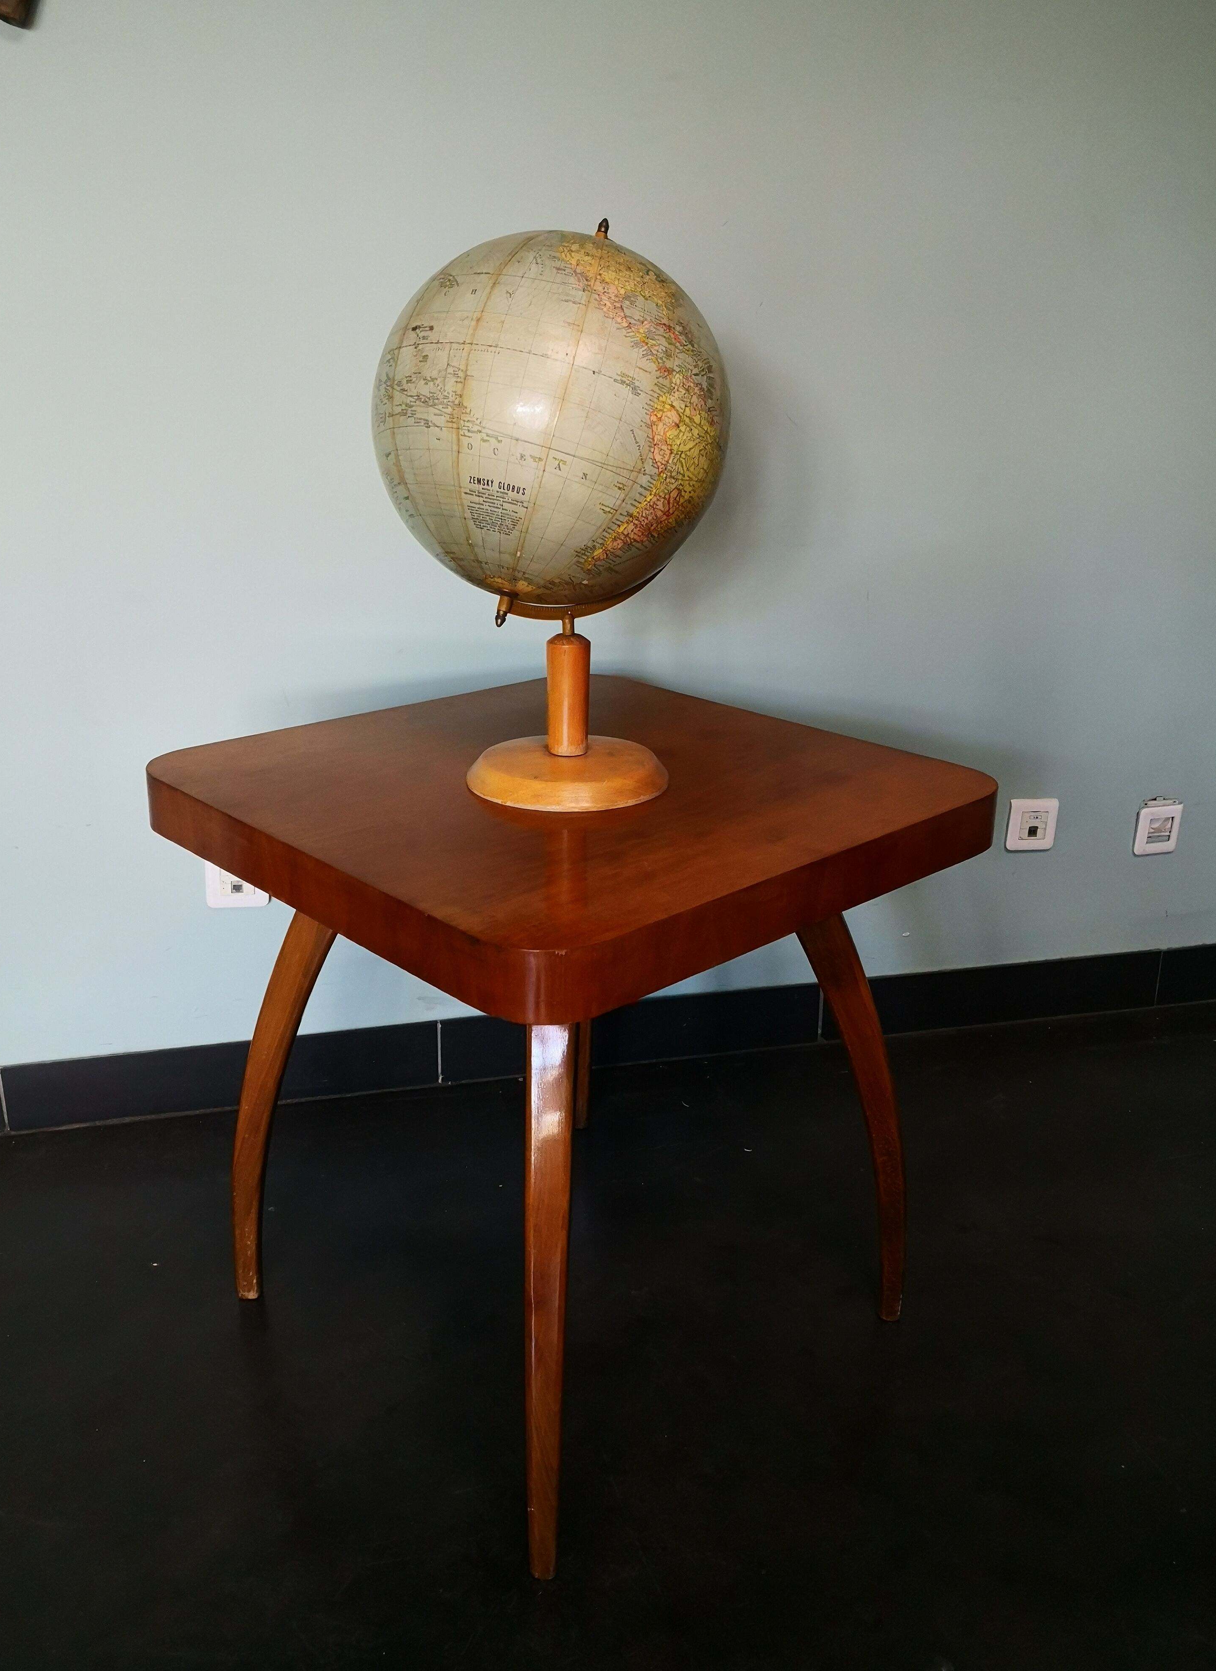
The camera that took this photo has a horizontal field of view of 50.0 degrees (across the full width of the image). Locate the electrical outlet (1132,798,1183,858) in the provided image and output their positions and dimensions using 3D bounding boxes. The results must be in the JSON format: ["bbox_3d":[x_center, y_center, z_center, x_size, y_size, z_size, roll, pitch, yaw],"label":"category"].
[{"bbox_3d":[0.884,-0.015,2.089,0.080,0.096,0.020,-4,20,-13],"label":"electrical outlet"}]

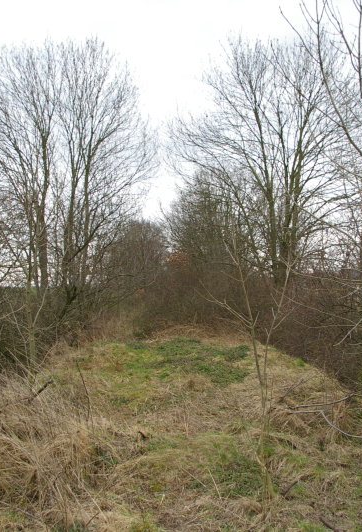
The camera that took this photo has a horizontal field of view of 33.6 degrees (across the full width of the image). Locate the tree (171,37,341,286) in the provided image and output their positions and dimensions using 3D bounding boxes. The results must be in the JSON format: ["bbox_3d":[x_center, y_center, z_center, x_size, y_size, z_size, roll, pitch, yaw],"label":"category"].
[{"bbox_3d":[3.200,-3.400,25.200,7.300,12.100,6.900,0,-2,0],"label":"tree"}]

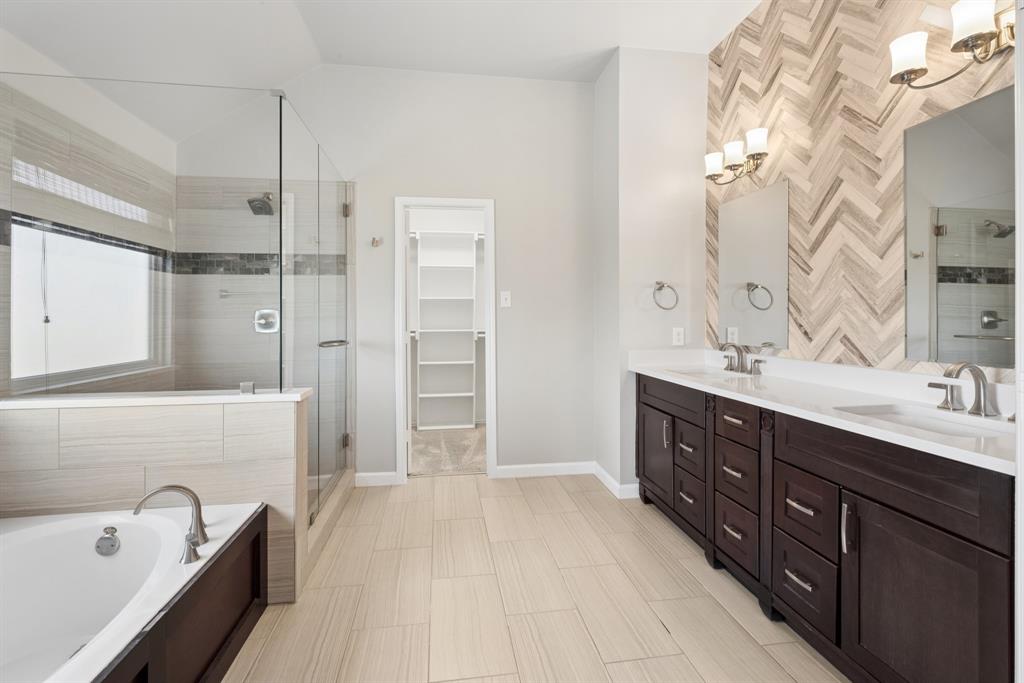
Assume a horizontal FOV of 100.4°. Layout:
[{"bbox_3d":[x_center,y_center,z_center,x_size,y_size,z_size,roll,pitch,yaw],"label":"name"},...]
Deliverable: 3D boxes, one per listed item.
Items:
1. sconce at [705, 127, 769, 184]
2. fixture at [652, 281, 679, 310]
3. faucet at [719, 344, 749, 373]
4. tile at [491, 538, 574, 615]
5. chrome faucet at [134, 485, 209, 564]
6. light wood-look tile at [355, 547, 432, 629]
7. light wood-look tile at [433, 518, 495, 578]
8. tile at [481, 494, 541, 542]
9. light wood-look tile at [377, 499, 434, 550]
[{"bbox_3d":[1.349,-1.058,2.494,0.210,0.220,0.490,0,3,-9],"label":"sconce"},{"bbox_3d":[1.040,-0.309,2.898,0.175,0.190,0.070,0,3,-9],"label":"fixture"},{"bbox_3d":[1.317,0.097,2.520,0.175,0.172,0.075,0,3,-9],"label":"faucet"},{"bbox_3d":[0.077,1.121,2.072,0.300,0.010,0.600,0,3,-9],"label":"tile"},{"bbox_3d":[-1.147,0.595,1.460,0.250,0.210,0.280,-1,3,-18],"label":"chrome faucet"},{"bbox_3d":[-0.524,1.122,1.977,0.300,0.010,0.600,0,3,-9],"label":"light wood-look tile"},{"bbox_3d":[-0.274,1.109,2.317,0.300,0.010,0.600,0,3,-9],"label":"light wood-look tile"},{"bbox_3d":[-0.018,1.095,2.658,0.300,0.010,0.600,0,3,-9],"label":"tile"},{"bbox_3d":[-0.627,1.096,2.563,0.300,0.010,0.600,0,3,-9],"label":"light wood-look tile"}]

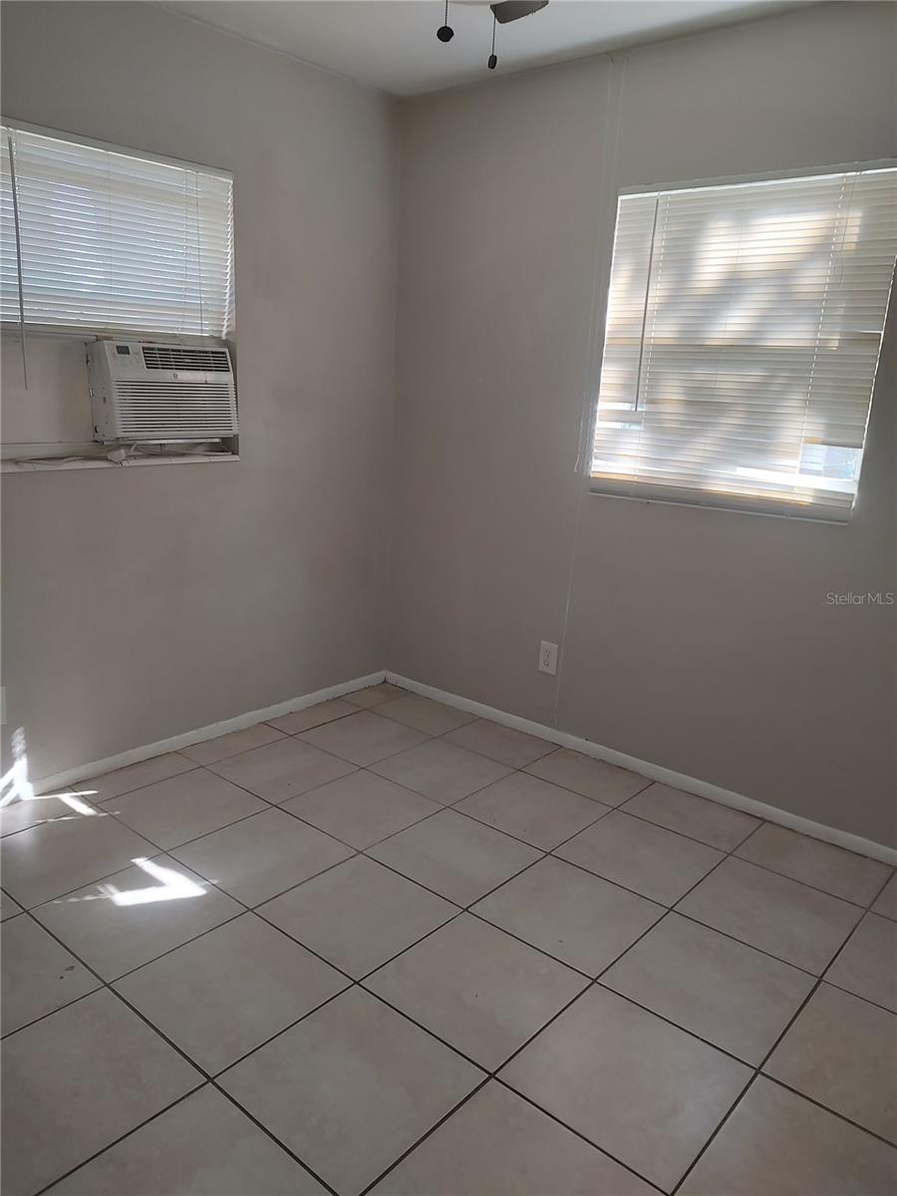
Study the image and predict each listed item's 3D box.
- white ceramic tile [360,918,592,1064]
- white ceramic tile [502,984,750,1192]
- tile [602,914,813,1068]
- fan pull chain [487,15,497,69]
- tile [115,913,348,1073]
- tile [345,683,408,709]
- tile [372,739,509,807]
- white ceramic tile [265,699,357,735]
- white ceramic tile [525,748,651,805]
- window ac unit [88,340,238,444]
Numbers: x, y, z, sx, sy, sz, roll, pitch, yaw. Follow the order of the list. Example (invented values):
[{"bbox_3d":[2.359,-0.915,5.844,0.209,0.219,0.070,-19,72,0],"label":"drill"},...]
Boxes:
[{"bbox_3d":[0.070,0.929,1.998,0.398,0.010,0.398,14,17,38],"label":"white ceramic tile"},{"bbox_3d":[0.378,1.007,1.751,0.398,0.010,0.398,14,17,38],"label":"white ceramic tile"},{"bbox_3d":[0.633,0.929,2.009,0.396,0.010,0.396,14,17,38],"label":"tile"},{"bbox_3d":[0.080,-0.996,1.480,0.015,0.095,0.015,3,14,1],"label":"fan pull chain"},{"bbox_3d":[-0.507,0.912,1.950,0.402,0.010,0.402,14,17,38],"label":"tile"},{"bbox_3d":[-0.346,0.454,3.854,0.190,0.010,0.310,14,17,38],"label":"tile"},{"bbox_3d":[-0.025,0.638,3.057,0.396,0.010,0.396,14,17,38],"label":"tile"},{"bbox_3d":[-0.566,0.500,3.498,0.211,0.010,0.396,14,17,38],"label":"white ceramic tile"},{"bbox_3d":[0.522,0.678,3.138,0.398,0.010,0.305,14,17,38],"label":"white ceramic tile"},{"bbox_3d":[-1.054,-0.727,2.906,0.360,0.310,0.460,14,17,38],"label":"window ac unit"}]

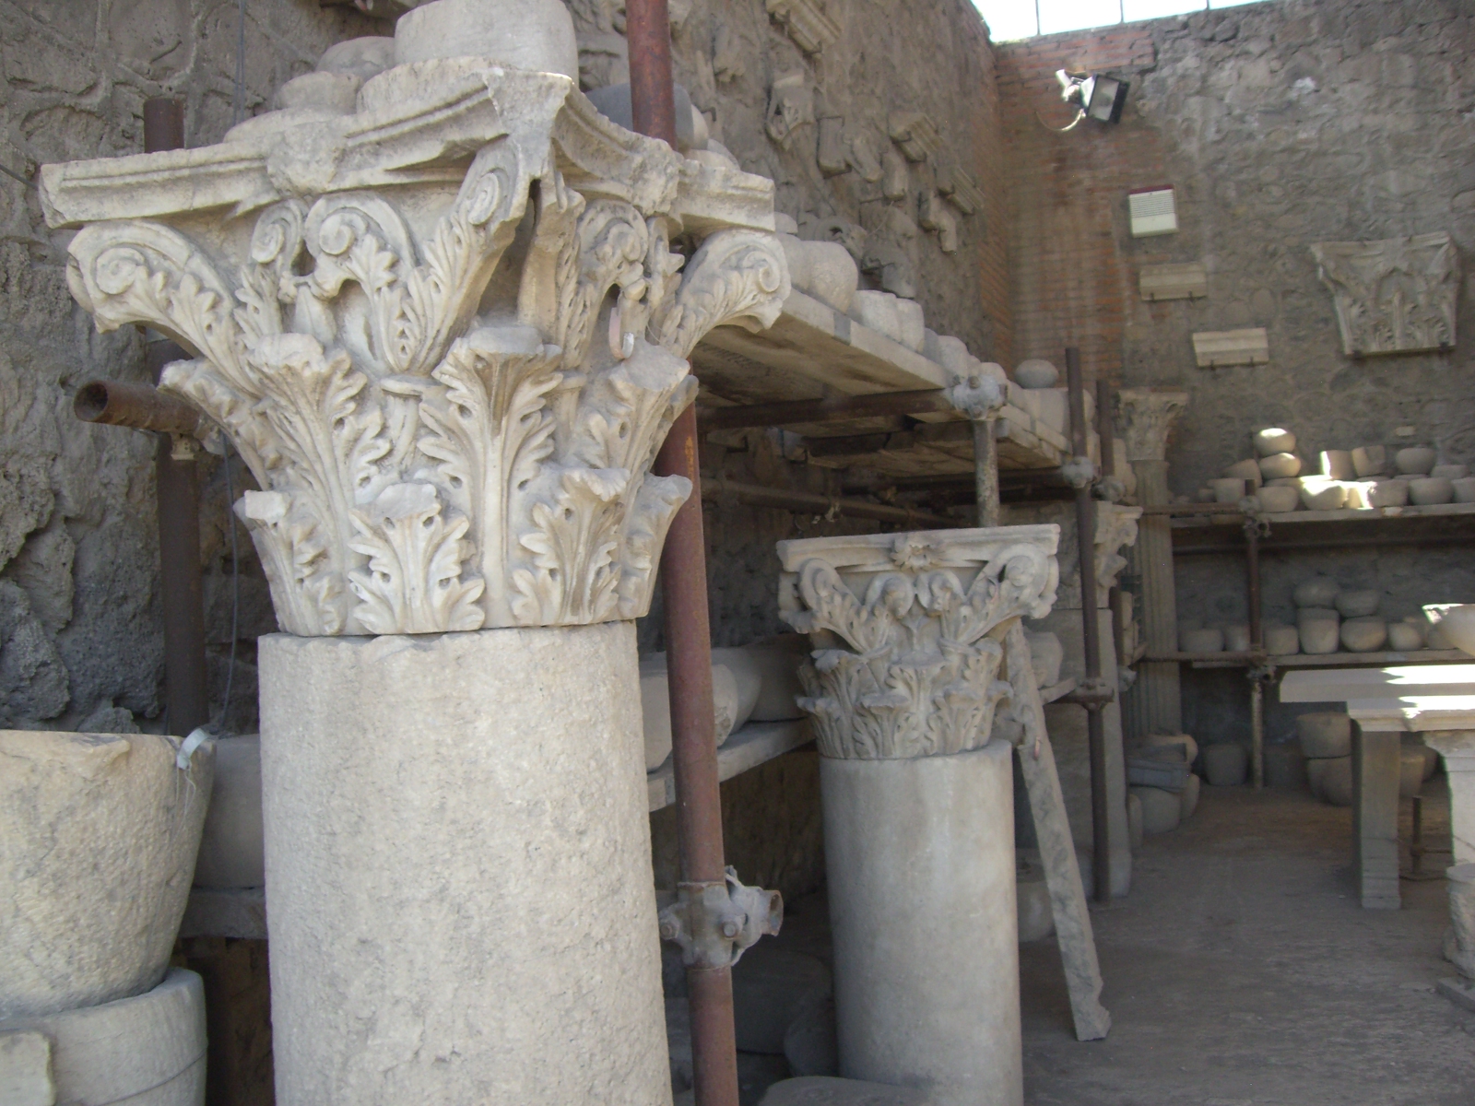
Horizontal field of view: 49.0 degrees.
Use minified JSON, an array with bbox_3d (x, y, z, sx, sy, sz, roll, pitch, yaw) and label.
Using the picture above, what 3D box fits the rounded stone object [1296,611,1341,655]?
[{"bbox_3d":[3.466,0.481,9.655,0.250,0.250,0.250,-3,-1,18],"label":"rounded stone object"}]

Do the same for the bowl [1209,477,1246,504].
[{"bbox_3d":[2.452,-0.310,8.077,0.178,0.127,0.178,-3,0,17],"label":"bowl"}]

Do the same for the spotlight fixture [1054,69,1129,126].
[{"bbox_3d":[1.932,-2.477,8.800,0.260,0.280,0.320,14,13,-32],"label":"spotlight fixture"}]

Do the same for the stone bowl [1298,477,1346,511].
[{"bbox_3d":[2.929,-0.285,8.100,0.240,0.165,0.230,-3,-1,19],"label":"stone bowl"}]

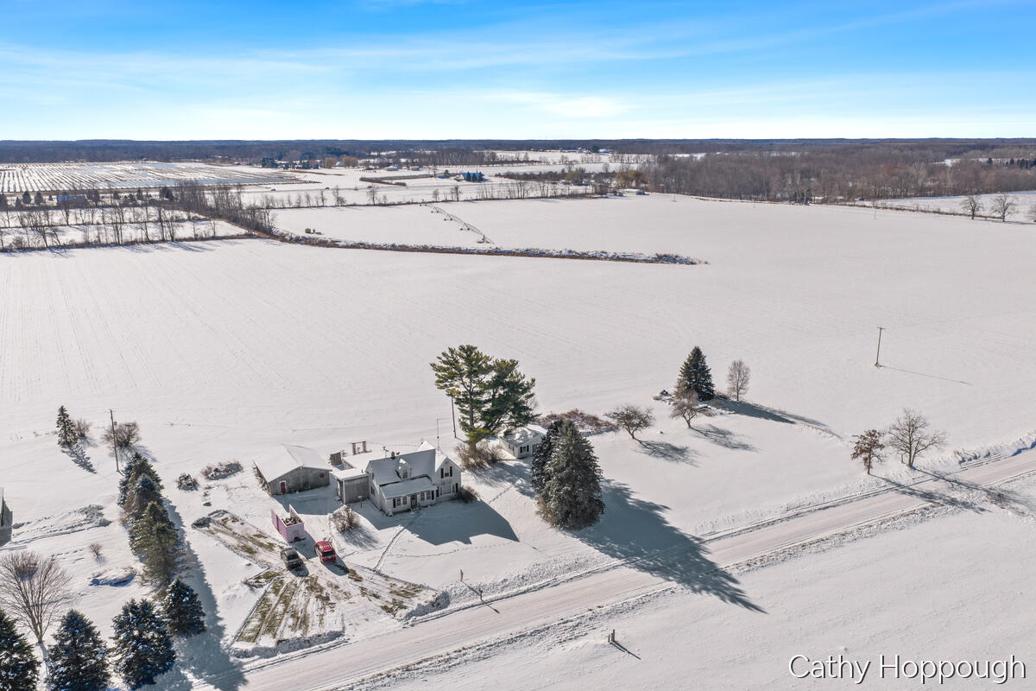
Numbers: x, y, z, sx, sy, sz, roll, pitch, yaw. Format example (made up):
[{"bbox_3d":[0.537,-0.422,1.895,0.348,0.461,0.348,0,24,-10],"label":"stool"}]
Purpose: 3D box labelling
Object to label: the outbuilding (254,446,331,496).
[{"bbox_3d":[-37.352,20.080,133.849,10.000,4.300,10.800,-7,16,-26],"label":"outbuilding"}]

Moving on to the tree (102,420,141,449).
[{"bbox_3d":[-72.714,16.105,147.858,6.980,5.080,6.980,0,14,0],"label":"tree"}]

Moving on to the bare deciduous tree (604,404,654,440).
[{"bbox_3d":[20.595,14.251,148.428,8.747,6.398,8.310,2,15,8],"label":"bare deciduous tree"}]

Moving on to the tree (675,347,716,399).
[{"bbox_3d":[38.866,5.732,175.139,8.550,11.260,8.550,0,14,0],"label":"tree"}]

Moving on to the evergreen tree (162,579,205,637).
[{"bbox_3d":[-38.107,29.197,91.372,4.797,6.057,4.797,-7,16,-24],"label":"evergreen tree"}]

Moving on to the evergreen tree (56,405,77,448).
[{"bbox_3d":[-83.037,14.802,147.783,3.810,7.670,3.810,0,14,0],"label":"evergreen tree"}]

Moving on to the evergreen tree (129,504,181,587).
[{"bbox_3d":[-45.756,24.876,101.884,6.140,11.010,6.140,0,14,0],"label":"evergreen tree"}]

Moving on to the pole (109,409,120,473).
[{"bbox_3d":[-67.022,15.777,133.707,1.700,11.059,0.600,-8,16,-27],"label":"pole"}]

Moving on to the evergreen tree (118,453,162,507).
[{"bbox_3d":[-57.866,20.109,123.922,7.170,7.511,7.170,-7,16,-26],"label":"evergreen tree"}]

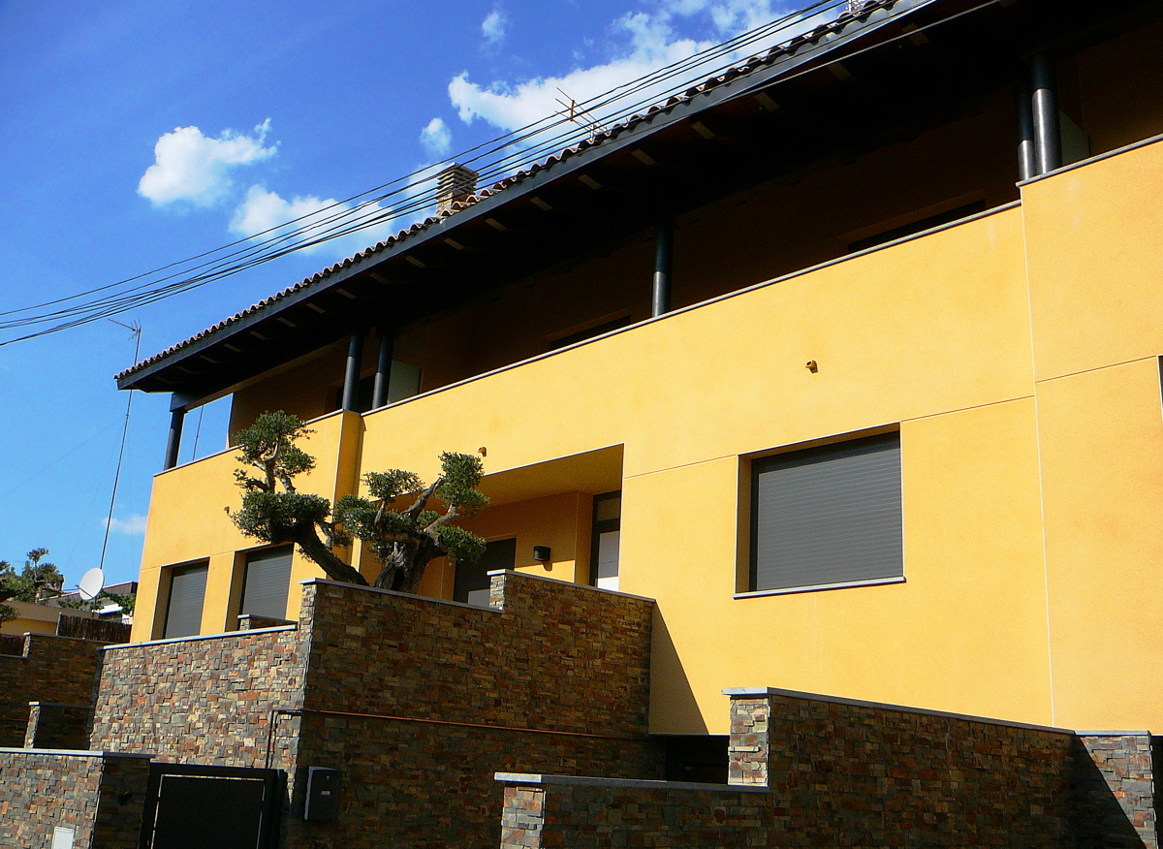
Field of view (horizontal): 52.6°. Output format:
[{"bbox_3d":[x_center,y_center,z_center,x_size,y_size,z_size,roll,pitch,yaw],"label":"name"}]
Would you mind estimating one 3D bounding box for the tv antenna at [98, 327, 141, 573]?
[{"bbox_3d":[-11.621,0.543,28.764,0.400,6.680,1.100,-8,-20,32],"label":"tv antenna"}]

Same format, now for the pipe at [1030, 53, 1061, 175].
[{"bbox_3d":[3.743,-2.476,9.501,0.189,1.183,0.189,18,-22,-40],"label":"pipe"}]

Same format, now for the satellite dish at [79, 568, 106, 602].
[{"bbox_3d":[-11.249,3.683,27.000,0.740,0.800,0.350,-5,-18,25],"label":"satellite dish"}]

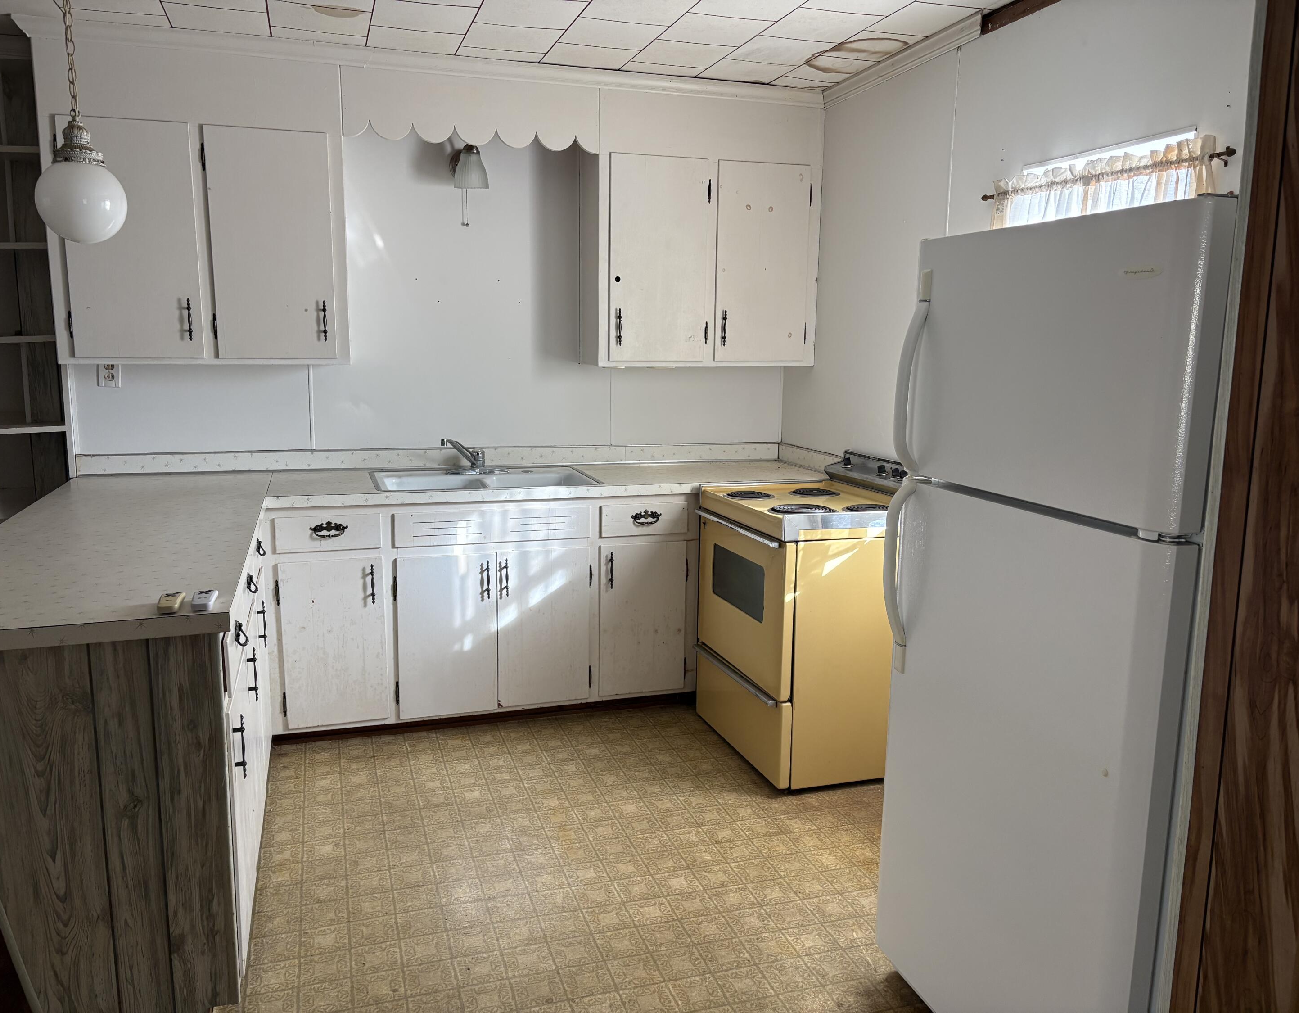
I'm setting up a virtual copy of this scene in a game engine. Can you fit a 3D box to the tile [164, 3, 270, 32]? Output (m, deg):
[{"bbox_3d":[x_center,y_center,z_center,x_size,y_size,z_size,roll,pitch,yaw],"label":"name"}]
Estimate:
[{"bbox_3d":[-1.390,-1.571,3.287,0.306,0.018,0.285,-3,10,-18],"label":"tile"}]

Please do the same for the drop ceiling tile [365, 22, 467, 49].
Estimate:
[{"bbox_3d":[-0.809,-1.607,3.494,0.309,0.015,0.280,-2,9,-18],"label":"drop ceiling tile"}]

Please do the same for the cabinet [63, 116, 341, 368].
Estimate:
[{"bbox_3d":[-1.606,-0.935,3.689,0.960,0.825,0.346,-2,9,-18],"label":"cabinet"}]

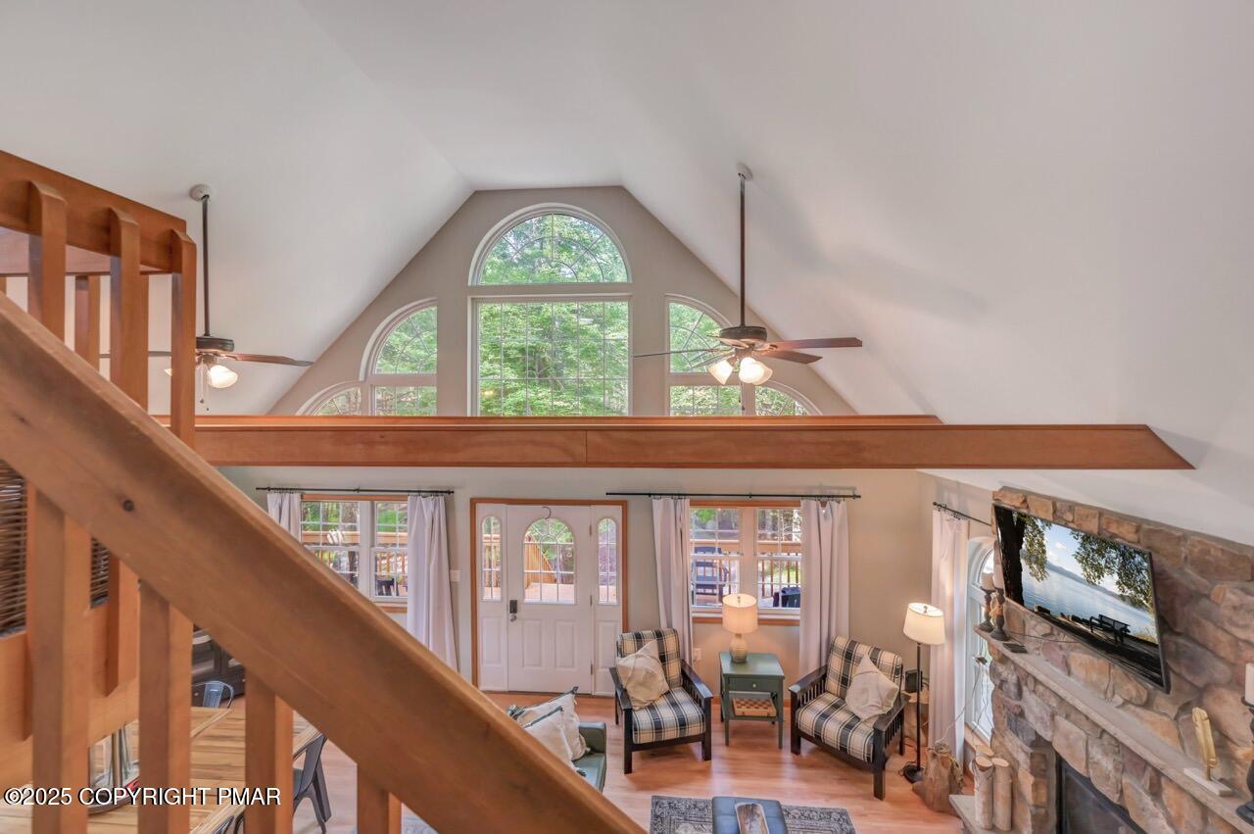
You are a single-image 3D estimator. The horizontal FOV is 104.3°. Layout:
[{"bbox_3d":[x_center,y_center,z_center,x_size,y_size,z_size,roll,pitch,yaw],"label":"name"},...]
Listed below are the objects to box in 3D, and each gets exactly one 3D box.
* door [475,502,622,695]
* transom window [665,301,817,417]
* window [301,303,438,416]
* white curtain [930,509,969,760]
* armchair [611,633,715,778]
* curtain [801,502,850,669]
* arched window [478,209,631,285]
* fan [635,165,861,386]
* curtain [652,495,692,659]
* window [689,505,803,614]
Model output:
[{"bbox_3d":[-0.832,1.960,5.236,1.590,2.040,0.100,0,1,4],"label":"door"},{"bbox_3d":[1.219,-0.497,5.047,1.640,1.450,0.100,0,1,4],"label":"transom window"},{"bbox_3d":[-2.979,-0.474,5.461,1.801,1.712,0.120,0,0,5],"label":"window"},{"bbox_3d":[2.765,1.878,4.200,0.130,2.080,0.500,0,0,6],"label":"white curtain"},{"bbox_3d":[0.294,2.599,4.596,0.790,0.850,0.860,0,0,-10],"label":"armchair"},{"bbox_3d":[1.994,1.874,4.934,0.490,2.090,0.120,0,1,4],"label":"curtain"},{"bbox_3d":[-0.789,-1.796,5.160,1.640,0.790,0.100,0,1,4],"label":"arched window"},{"bbox_3d":[0.695,-0.834,2.891,1.320,1.280,1.320,0,1,4],"label":"fan"},{"bbox_3d":[0.470,1.903,5.088,0.438,2.130,0.130,0,0,5],"label":"curtain"},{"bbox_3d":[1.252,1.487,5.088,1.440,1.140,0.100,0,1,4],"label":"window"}]

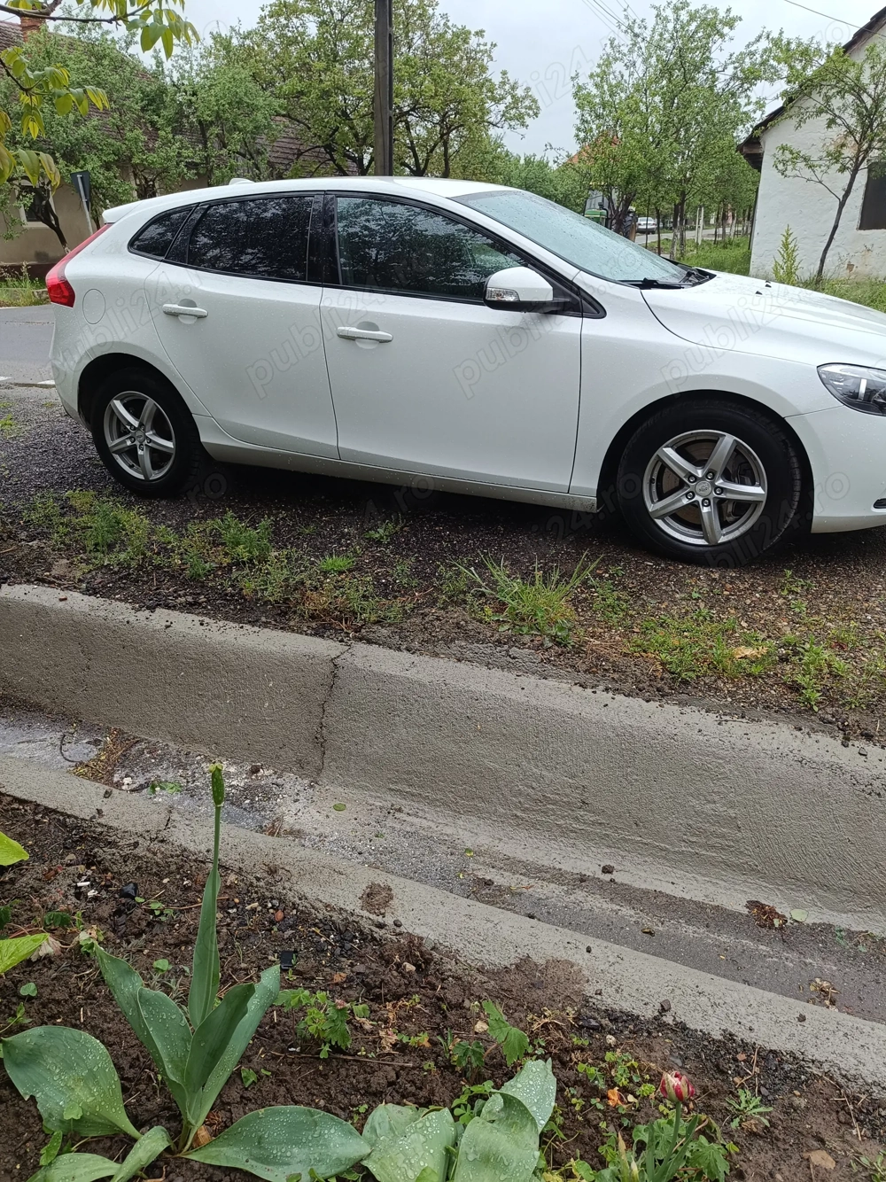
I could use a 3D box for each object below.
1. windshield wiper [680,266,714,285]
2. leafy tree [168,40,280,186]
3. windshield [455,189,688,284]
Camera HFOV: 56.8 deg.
[{"bbox_3d":[1.164,-1.453,3.774,0.100,0.070,0.680,7,24,18],"label":"windshield wiper"},{"bbox_3d":[-5.747,-11.506,22.169,3.100,5.700,3.000,-7,25,-11],"label":"leafy tree"},{"bbox_3d":[0.672,-1.563,3.630,0.940,0.140,1.400,31,32,10],"label":"windshield"}]

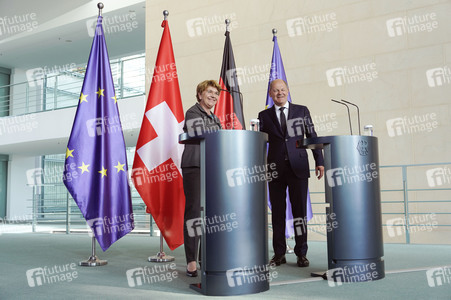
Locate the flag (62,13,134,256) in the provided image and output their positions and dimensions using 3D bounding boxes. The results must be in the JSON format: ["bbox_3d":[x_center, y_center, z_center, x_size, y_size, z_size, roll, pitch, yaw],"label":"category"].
[{"bbox_3d":[-1.288,-0.197,4.825,0.730,2.395,0.340,1,-6,-19],"label":"flag"}]

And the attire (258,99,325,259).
[{"bbox_3d":[0.603,0.264,4.435,0.576,1.427,0.360,-2,-6,12],"label":"attire"}]

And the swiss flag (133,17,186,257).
[{"bbox_3d":[-0.668,-0.182,5.004,0.620,2.439,0.340,1,-6,-19],"label":"swiss flag"}]

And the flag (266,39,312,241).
[{"bbox_3d":[0.743,-0.185,5.615,0.586,2.426,0.330,1,-6,-17],"label":"flag"}]

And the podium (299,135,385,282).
[{"bbox_3d":[0.930,0.454,3.777,0.500,1.070,0.540,1,-6,-21],"label":"podium"}]

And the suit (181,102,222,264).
[{"bbox_3d":[-0.183,0.271,3.993,0.460,1.347,0.350,3,-7,-38],"label":"suit"}]

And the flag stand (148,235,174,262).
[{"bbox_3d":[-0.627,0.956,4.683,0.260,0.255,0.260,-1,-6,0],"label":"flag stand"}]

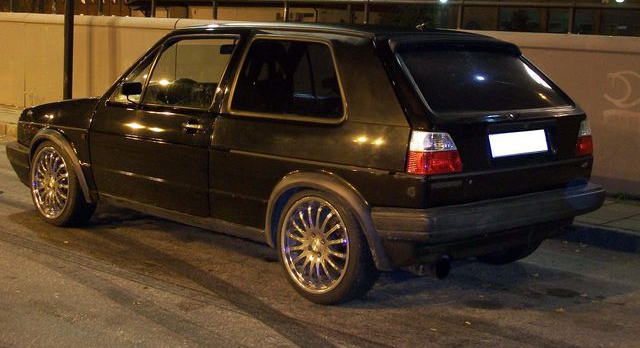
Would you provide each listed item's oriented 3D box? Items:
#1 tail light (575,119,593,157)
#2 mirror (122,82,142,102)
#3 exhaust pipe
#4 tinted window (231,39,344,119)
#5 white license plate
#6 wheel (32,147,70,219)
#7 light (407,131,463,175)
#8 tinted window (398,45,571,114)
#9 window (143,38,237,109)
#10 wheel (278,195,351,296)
[{"bbox_3d":[1.446,-0.191,5.738,0.120,0.200,0.280,8,10,44],"label":"tail light"},{"bbox_3d":[-1.095,-0.481,6.048,0.065,0.125,0.135,8,10,44],"label":"mirror"},{"bbox_3d":[0.539,0.439,4.998,0.170,0.100,0.100,8,10,44],"label":"exhaust pipe"},{"bbox_3d":[-0.142,-0.489,5.346,0.860,0.425,0.030,8,-7,44],"label":"tinted window"},{"bbox_3d":[1.014,-0.156,5.253,0.520,0.110,0.012,-6,-4,-45],"label":"white license plate"},{"bbox_3d":[-1.735,0.053,6.948,0.475,0.475,0.190,9,11,44],"label":"wheel"},{"bbox_3d":[0.537,-0.100,4.813,0.120,0.200,0.280,8,10,44],"label":"light"},{"bbox_3d":[0.858,-0.487,5.373,1.240,0.040,0.441,-6,51,-45],"label":"tinted window"},{"bbox_3d":[-0.754,-0.577,5.937,0.700,0.420,0.030,8,-7,44],"label":"window"},{"bbox_3d":[0.033,0.351,5.242,0.475,0.475,0.190,9,11,44],"label":"wheel"}]

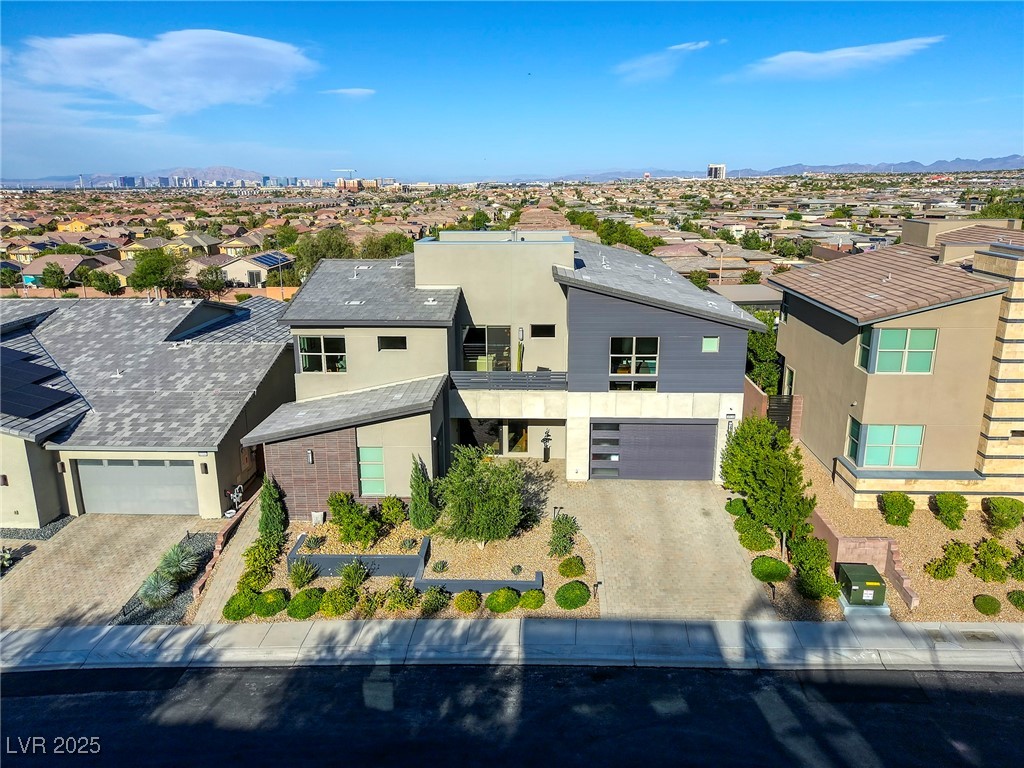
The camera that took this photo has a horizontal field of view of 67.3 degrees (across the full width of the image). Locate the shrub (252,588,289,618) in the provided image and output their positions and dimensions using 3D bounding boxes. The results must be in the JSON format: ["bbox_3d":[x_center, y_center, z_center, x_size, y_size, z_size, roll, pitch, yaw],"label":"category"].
[{"bbox_3d":[-6.741,6.150,21.549,0.923,0.684,0.960,0,15,0],"label":"shrub"}]

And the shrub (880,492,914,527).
[{"bbox_3d":[12.623,4.099,25.127,0.933,1.128,0.933,0,15,2],"label":"shrub"}]

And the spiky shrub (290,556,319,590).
[{"bbox_3d":[-6.150,5.613,22.859,0.832,0.942,0.832,0,15,0],"label":"spiky shrub"}]

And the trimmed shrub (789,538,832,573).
[{"bbox_3d":[9.139,5.267,23.486,1.200,1.100,1.200,0,15,3],"label":"trimmed shrub"}]

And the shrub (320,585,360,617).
[{"bbox_3d":[-4.982,6.266,22.225,1.075,0.774,1.075,0,15,2],"label":"shrub"}]

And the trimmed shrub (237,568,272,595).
[{"bbox_3d":[-7.562,5.814,22.686,1.009,0.659,1.009,0,15,0],"label":"trimmed shrub"}]

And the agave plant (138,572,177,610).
[{"bbox_3d":[-10.965,6.370,23.806,1.100,1.050,1.100,0,15,3],"label":"agave plant"}]

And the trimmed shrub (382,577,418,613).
[{"bbox_3d":[-3.291,6.202,22.712,1.050,0.950,1.050,0,15,3],"label":"trimmed shrub"}]

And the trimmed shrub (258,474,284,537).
[{"bbox_3d":[-8.262,4.212,26.282,0.850,2.300,0.850,0,15,3],"label":"trimmed shrub"}]

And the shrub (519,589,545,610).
[{"bbox_3d":[0.591,6.140,21.871,0.722,0.514,0.722,0,15,0],"label":"shrub"}]

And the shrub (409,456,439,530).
[{"bbox_3d":[-3.055,3.730,26.285,0.970,2.750,0.970,0,15,3],"label":"shrub"}]

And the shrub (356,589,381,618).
[{"bbox_3d":[-3.993,6.109,21.406,0.656,0.849,0.656,0,15,0],"label":"shrub"}]

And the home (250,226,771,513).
[{"bbox_3d":[0.403,-2.979,38.349,18.500,9.300,26.800,0,15,2],"label":"home"}]

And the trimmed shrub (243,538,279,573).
[{"bbox_3d":[-7.949,5.447,24.369,1.057,1.011,1.057,0,15,2],"label":"trimmed shrub"}]

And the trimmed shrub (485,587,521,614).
[{"bbox_3d":[-0.258,6.210,22.076,1.005,0.585,1.005,0,15,2],"label":"trimmed shrub"}]

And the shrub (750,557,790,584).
[{"bbox_3d":[7.858,5.621,23.325,1.109,0.633,1.109,0,15,0],"label":"shrub"}]

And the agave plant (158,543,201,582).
[{"bbox_3d":[-10.694,5.741,24.752,1.240,1.259,1.240,0,15,2],"label":"agave plant"}]

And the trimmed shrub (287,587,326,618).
[{"bbox_3d":[-5.743,6.156,21.479,1.009,0.715,1.050,0,15,0],"label":"trimmed shrub"}]

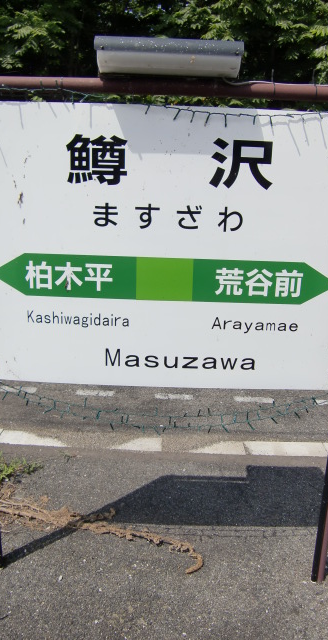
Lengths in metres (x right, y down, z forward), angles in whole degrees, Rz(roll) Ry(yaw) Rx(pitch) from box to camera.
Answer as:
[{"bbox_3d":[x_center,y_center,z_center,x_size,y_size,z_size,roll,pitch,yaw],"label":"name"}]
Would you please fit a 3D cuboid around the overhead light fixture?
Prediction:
[{"bbox_3d":[0.013,-0.757,1.497,0.412,0.096,0.174,1,16,-1],"label":"overhead light fixture"}]

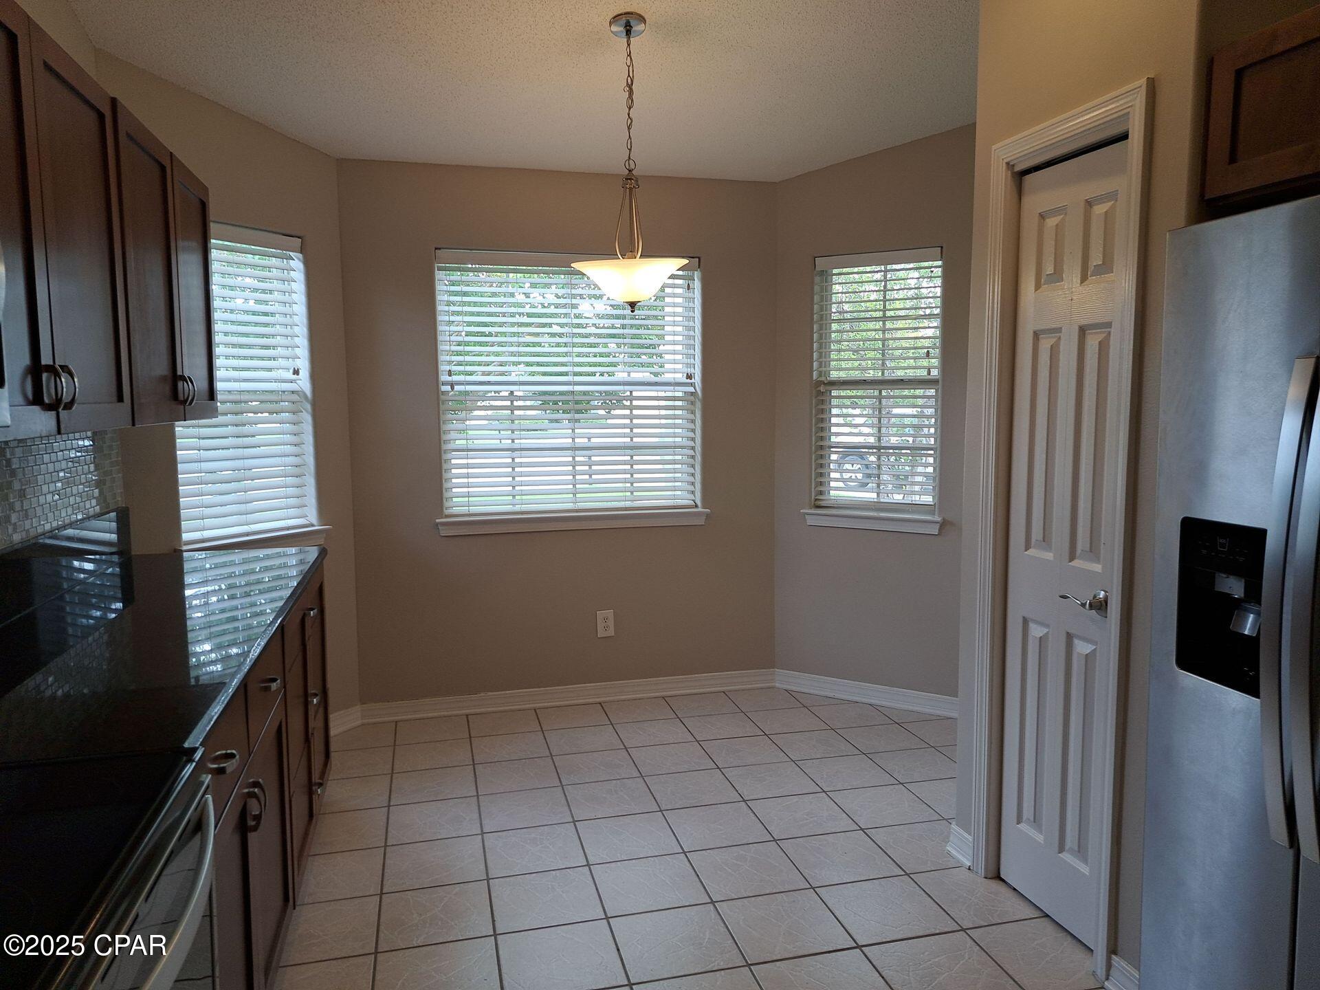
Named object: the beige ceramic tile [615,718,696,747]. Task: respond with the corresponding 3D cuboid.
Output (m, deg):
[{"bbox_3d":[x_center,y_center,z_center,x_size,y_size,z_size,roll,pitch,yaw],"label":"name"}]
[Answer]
[{"bbox_3d":[-0.025,1.035,3.964,0.300,0.010,0.300,-2,6,-14],"label":"beige ceramic tile"}]

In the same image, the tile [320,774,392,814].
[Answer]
[{"bbox_3d":[-1.139,1.102,3.372,0.282,0.010,0.296,-2,6,-14],"label":"tile"}]

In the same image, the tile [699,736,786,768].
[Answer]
[{"bbox_3d":[0.345,1.050,3.726,0.302,0.010,0.299,-2,6,-14],"label":"tile"}]

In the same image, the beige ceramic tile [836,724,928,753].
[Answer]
[{"bbox_3d":[0.947,1.039,3.911,0.302,0.010,0.298,-2,6,-14],"label":"beige ceramic tile"}]

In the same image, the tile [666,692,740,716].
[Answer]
[{"bbox_3d":[0.201,0.997,4.330,0.300,0.010,0.300,-2,6,-14],"label":"tile"}]

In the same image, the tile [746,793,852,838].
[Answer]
[{"bbox_3d":[0.491,1.111,3.156,0.300,0.010,0.300,-2,6,-14],"label":"tile"}]

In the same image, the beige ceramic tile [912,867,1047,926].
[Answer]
[{"bbox_3d":[0.940,1.163,2.662,0.302,0.010,0.298,-2,6,-14],"label":"beige ceramic tile"}]

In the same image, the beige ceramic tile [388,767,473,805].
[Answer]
[{"bbox_3d":[-0.851,1.093,3.444,0.302,0.010,0.302,-2,6,-14],"label":"beige ceramic tile"}]

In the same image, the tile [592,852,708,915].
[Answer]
[{"bbox_3d":[-0.032,1.159,2.716,0.302,0.010,0.299,-2,6,-14],"label":"tile"}]

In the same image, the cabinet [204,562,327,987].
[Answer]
[{"bbox_3d":[-1.286,0.758,2.358,0.610,0.876,1.980,-2,6,-14],"label":"cabinet"}]

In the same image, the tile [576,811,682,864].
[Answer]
[{"bbox_3d":[-0.104,1.129,3.003,0.302,0.010,0.299,-2,6,-14],"label":"tile"}]

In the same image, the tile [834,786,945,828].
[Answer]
[{"bbox_3d":[0.793,1.106,3.249,0.302,0.010,0.298,-2,6,-14],"label":"tile"}]

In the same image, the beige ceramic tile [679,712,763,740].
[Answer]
[{"bbox_3d":[0.271,1.024,4.032,0.302,0.010,0.302,-2,6,-14],"label":"beige ceramic tile"}]

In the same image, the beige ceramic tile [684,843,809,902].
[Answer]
[{"bbox_3d":[0.266,1.148,2.790,0.300,0.010,0.300,-2,6,-14],"label":"beige ceramic tile"}]

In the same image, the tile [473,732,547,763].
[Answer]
[{"bbox_3d":[-0.620,1.048,3.787,0.303,0.010,0.297,-2,6,-14],"label":"tile"}]

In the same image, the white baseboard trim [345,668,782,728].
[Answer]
[{"bbox_3d":[-0.379,0.944,4.310,1.975,0.088,0.015,-2,6,-14],"label":"white baseboard trim"}]

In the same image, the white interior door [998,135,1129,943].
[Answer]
[{"bbox_3d":[1.082,0.150,2.419,0.036,2.030,0.445,-2,6,-16],"label":"white interior door"}]

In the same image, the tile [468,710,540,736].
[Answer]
[{"bbox_3d":[-0.693,1.019,4.076,0.302,0.010,0.299,-2,6,-14],"label":"tile"}]

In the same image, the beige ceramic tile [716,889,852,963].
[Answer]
[{"bbox_3d":[0.338,1.177,2.496,0.300,0.010,0.300,-2,6,-14],"label":"beige ceramic tile"}]

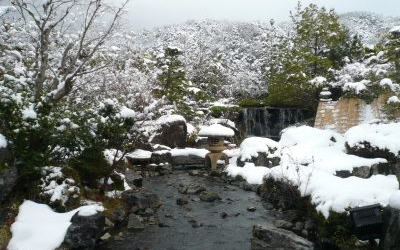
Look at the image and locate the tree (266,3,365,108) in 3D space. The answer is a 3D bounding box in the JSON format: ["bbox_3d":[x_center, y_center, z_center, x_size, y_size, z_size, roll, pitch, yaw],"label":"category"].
[{"bbox_3d":[5.600,-3.400,16.000,4.400,5.100,4.200,0,1,19],"label":"tree"}]

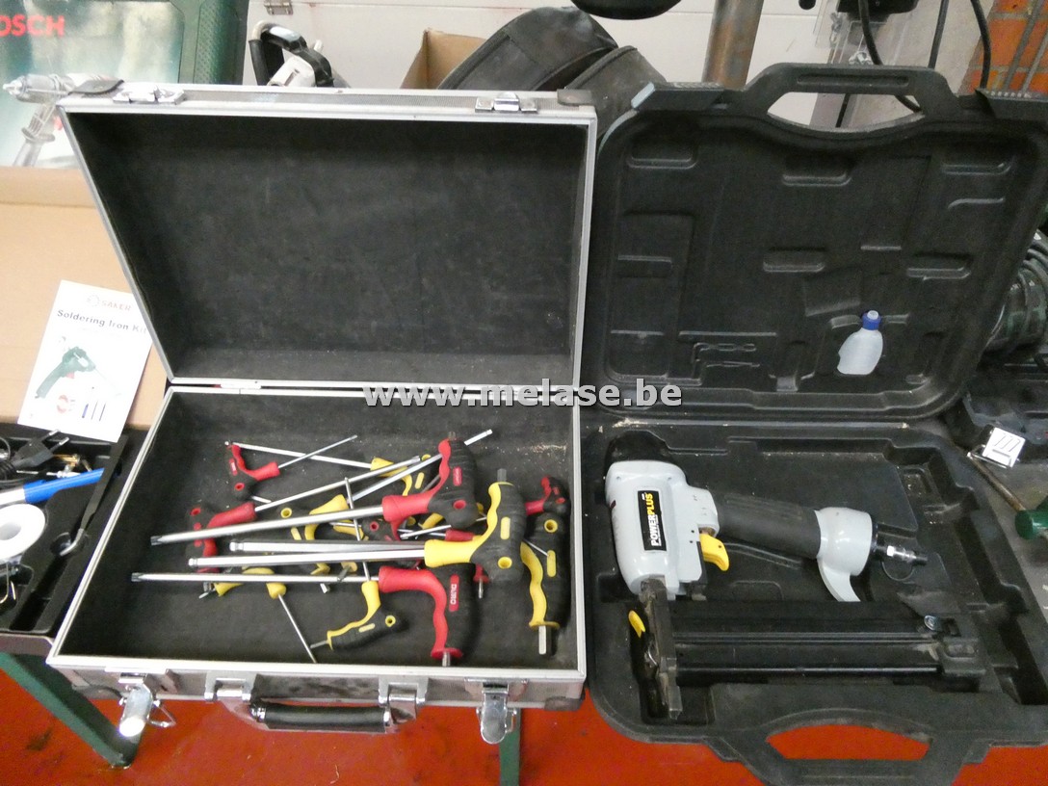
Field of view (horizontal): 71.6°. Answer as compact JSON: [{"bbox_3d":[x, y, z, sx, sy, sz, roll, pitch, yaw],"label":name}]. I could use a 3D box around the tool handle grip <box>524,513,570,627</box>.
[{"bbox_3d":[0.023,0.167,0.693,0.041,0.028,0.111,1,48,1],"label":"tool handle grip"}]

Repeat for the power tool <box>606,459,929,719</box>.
[{"bbox_3d":[0.230,0.167,0.657,0.297,0.061,0.247,1,48,1],"label":"power tool"}]

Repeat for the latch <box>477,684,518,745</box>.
[{"bbox_3d":[-0.023,0.258,0.583,0.032,0.034,0.036,1,48,1],"label":"latch"}]

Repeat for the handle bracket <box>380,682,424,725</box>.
[{"bbox_3d":[-0.102,0.259,0.604,0.036,0.054,0.019,1,48,1],"label":"handle bracket"}]

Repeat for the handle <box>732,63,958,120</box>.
[{"bbox_3d":[0.257,-0.246,0.592,0.182,0.039,0.024,1,36,1],"label":"handle"}]

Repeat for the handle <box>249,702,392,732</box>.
[{"bbox_3d":[-0.170,0.272,0.610,0.117,0.021,0.020,1,48,1],"label":"handle"}]

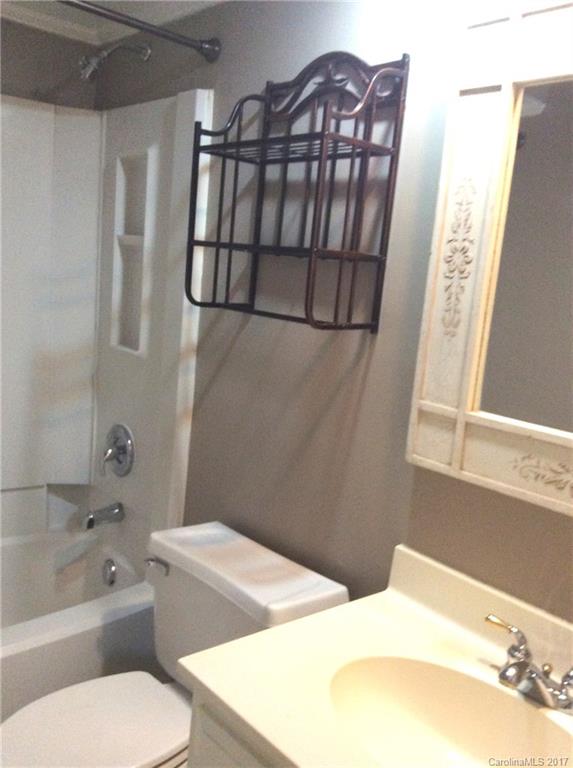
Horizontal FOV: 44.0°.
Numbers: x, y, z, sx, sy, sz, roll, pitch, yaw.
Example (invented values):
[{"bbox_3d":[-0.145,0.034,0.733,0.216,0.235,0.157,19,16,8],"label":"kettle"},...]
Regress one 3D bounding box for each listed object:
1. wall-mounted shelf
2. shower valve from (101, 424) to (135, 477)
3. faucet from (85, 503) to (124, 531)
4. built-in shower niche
[{"bbox_3d":[0.000,-0.456,1.626,0.220,0.628,0.465,-4,13,-41],"label":"wall-mounted shelf"},{"bbox_3d":[-0.607,0.238,2.462,0.062,0.175,0.175,-4,13,-41],"label":"shower valve"},{"bbox_3d":[-0.632,0.455,2.452,0.135,0.075,0.060,-4,13,-41],"label":"faucet"},{"bbox_3d":[-0.503,-0.433,2.374,0.050,0.652,0.225,-4,13,-41],"label":"built-in shower niche"}]

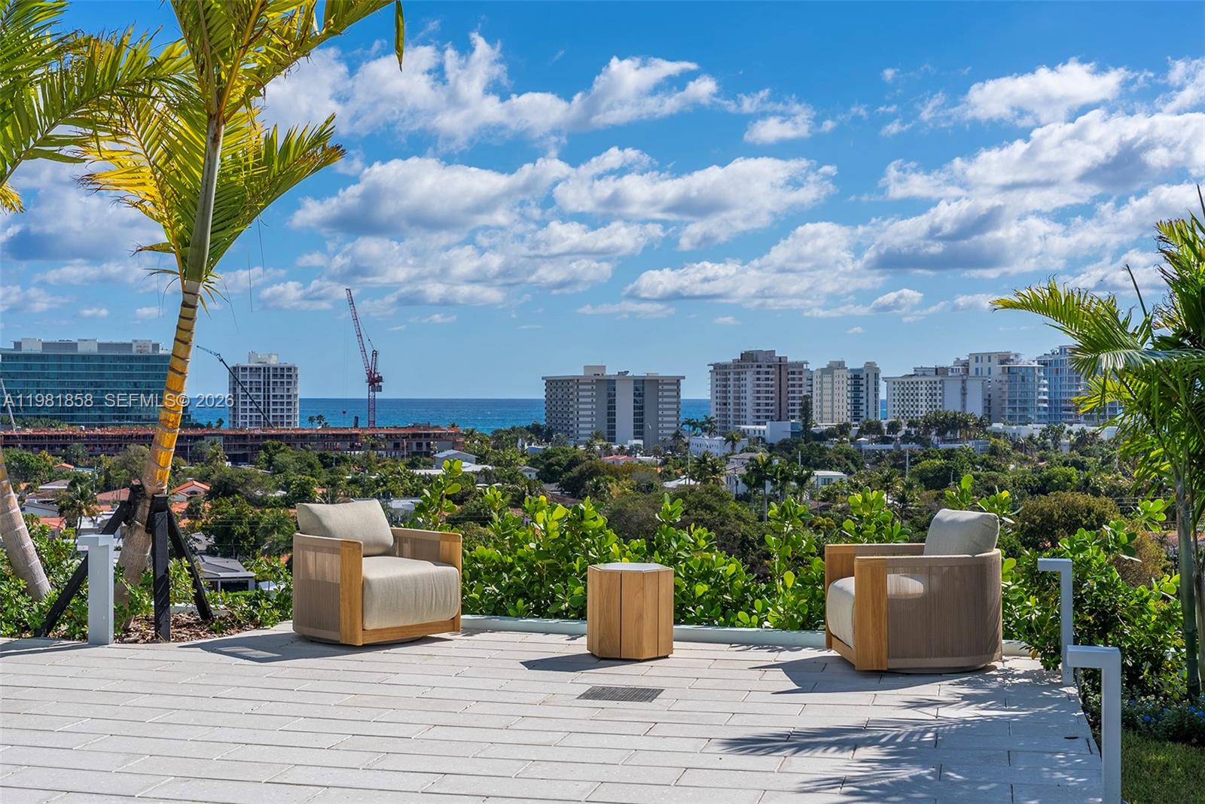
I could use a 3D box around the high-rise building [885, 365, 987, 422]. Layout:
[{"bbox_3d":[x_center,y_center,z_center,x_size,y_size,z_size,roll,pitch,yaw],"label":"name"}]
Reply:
[{"bbox_3d":[156.472,1.946,755.519,23.719,36.203,42.992,0,0,-26],"label":"high-rise building"}]

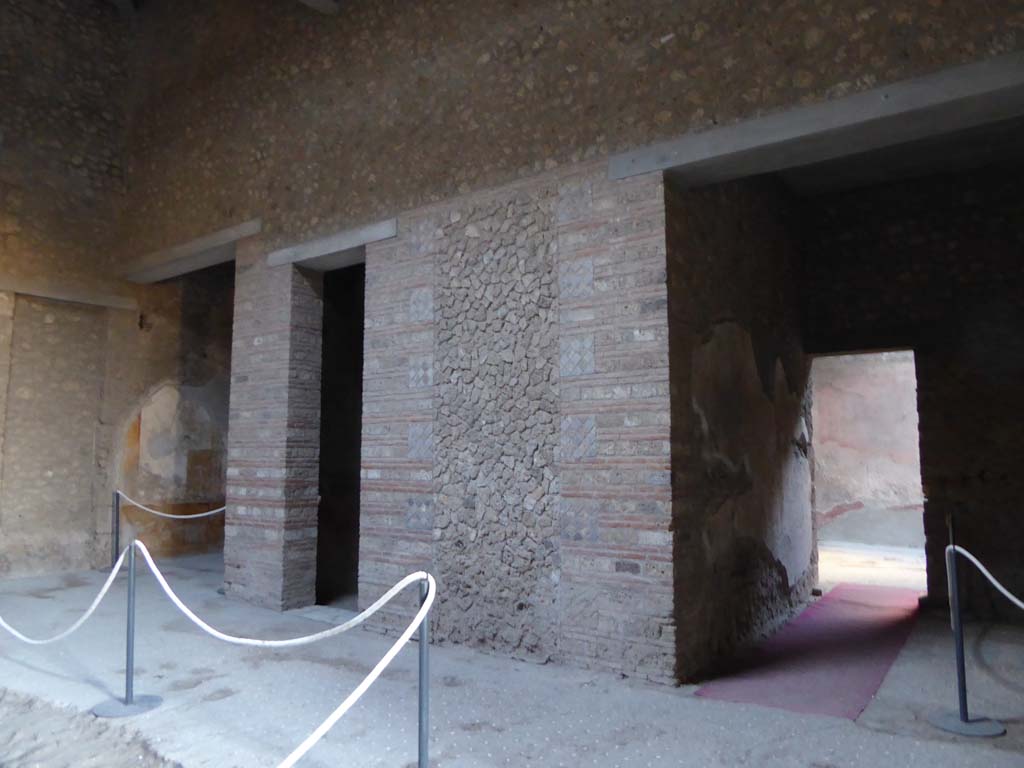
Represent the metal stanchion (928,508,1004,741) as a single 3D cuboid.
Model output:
[{"bbox_3d":[2.562,1.422,4.051,0.395,1.000,0.402,-4,-7,36],"label":"metal stanchion"}]

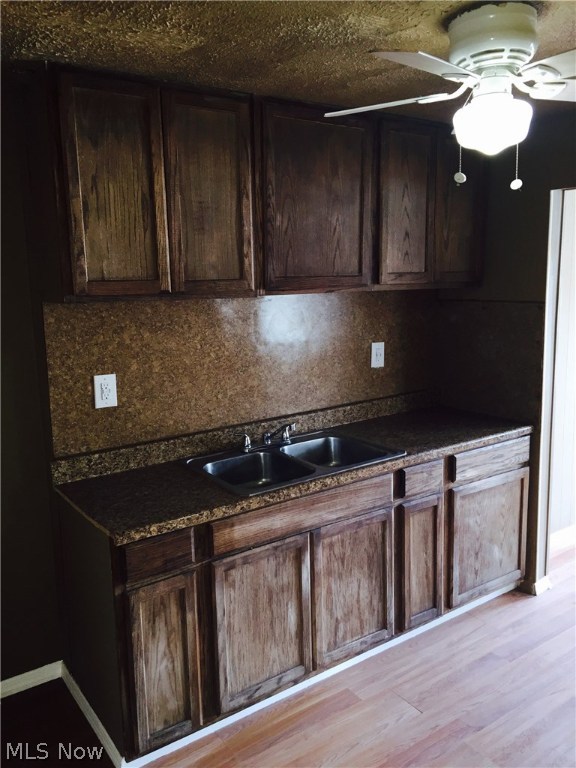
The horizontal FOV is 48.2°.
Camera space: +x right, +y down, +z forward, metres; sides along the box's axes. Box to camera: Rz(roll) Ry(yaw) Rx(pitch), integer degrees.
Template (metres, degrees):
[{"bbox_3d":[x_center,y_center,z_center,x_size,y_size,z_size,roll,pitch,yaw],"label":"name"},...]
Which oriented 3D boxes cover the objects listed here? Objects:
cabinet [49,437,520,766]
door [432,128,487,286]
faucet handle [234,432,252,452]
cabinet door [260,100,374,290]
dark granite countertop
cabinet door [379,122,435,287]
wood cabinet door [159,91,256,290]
[{"bbox_3d":[0.159,0.712,2.877,2.143,0.763,0.632,-8,12,-35],"label":"cabinet"},{"bbox_3d":[0.850,-0.855,3.189,0.370,0.712,0.025,-8,12,-35],"label":"door"},{"bbox_3d":[-0.211,0.273,2.997,0.064,0.074,0.037,-8,12,-33],"label":"faucet handle"},{"bbox_3d":[0.139,-0.756,2.687,0.586,0.712,0.025,-8,12,-35],"label":"cabinet door"},{"bbox_3d":[0.158,0.314,2.804,2.144,0.046,0.637,-8,12,-35],"label":"dark granite countertop"},{"bbox_3d":[0.550,-0.813,2.977,0.364,0.712,0.025,-8,12,-35],"label":"cabinet door"},{"bbox_3d":[-0.280,-0.697,2.391,0.371,0.712,0.025,-8,12,-35],"label":"wood cabinet door"}]

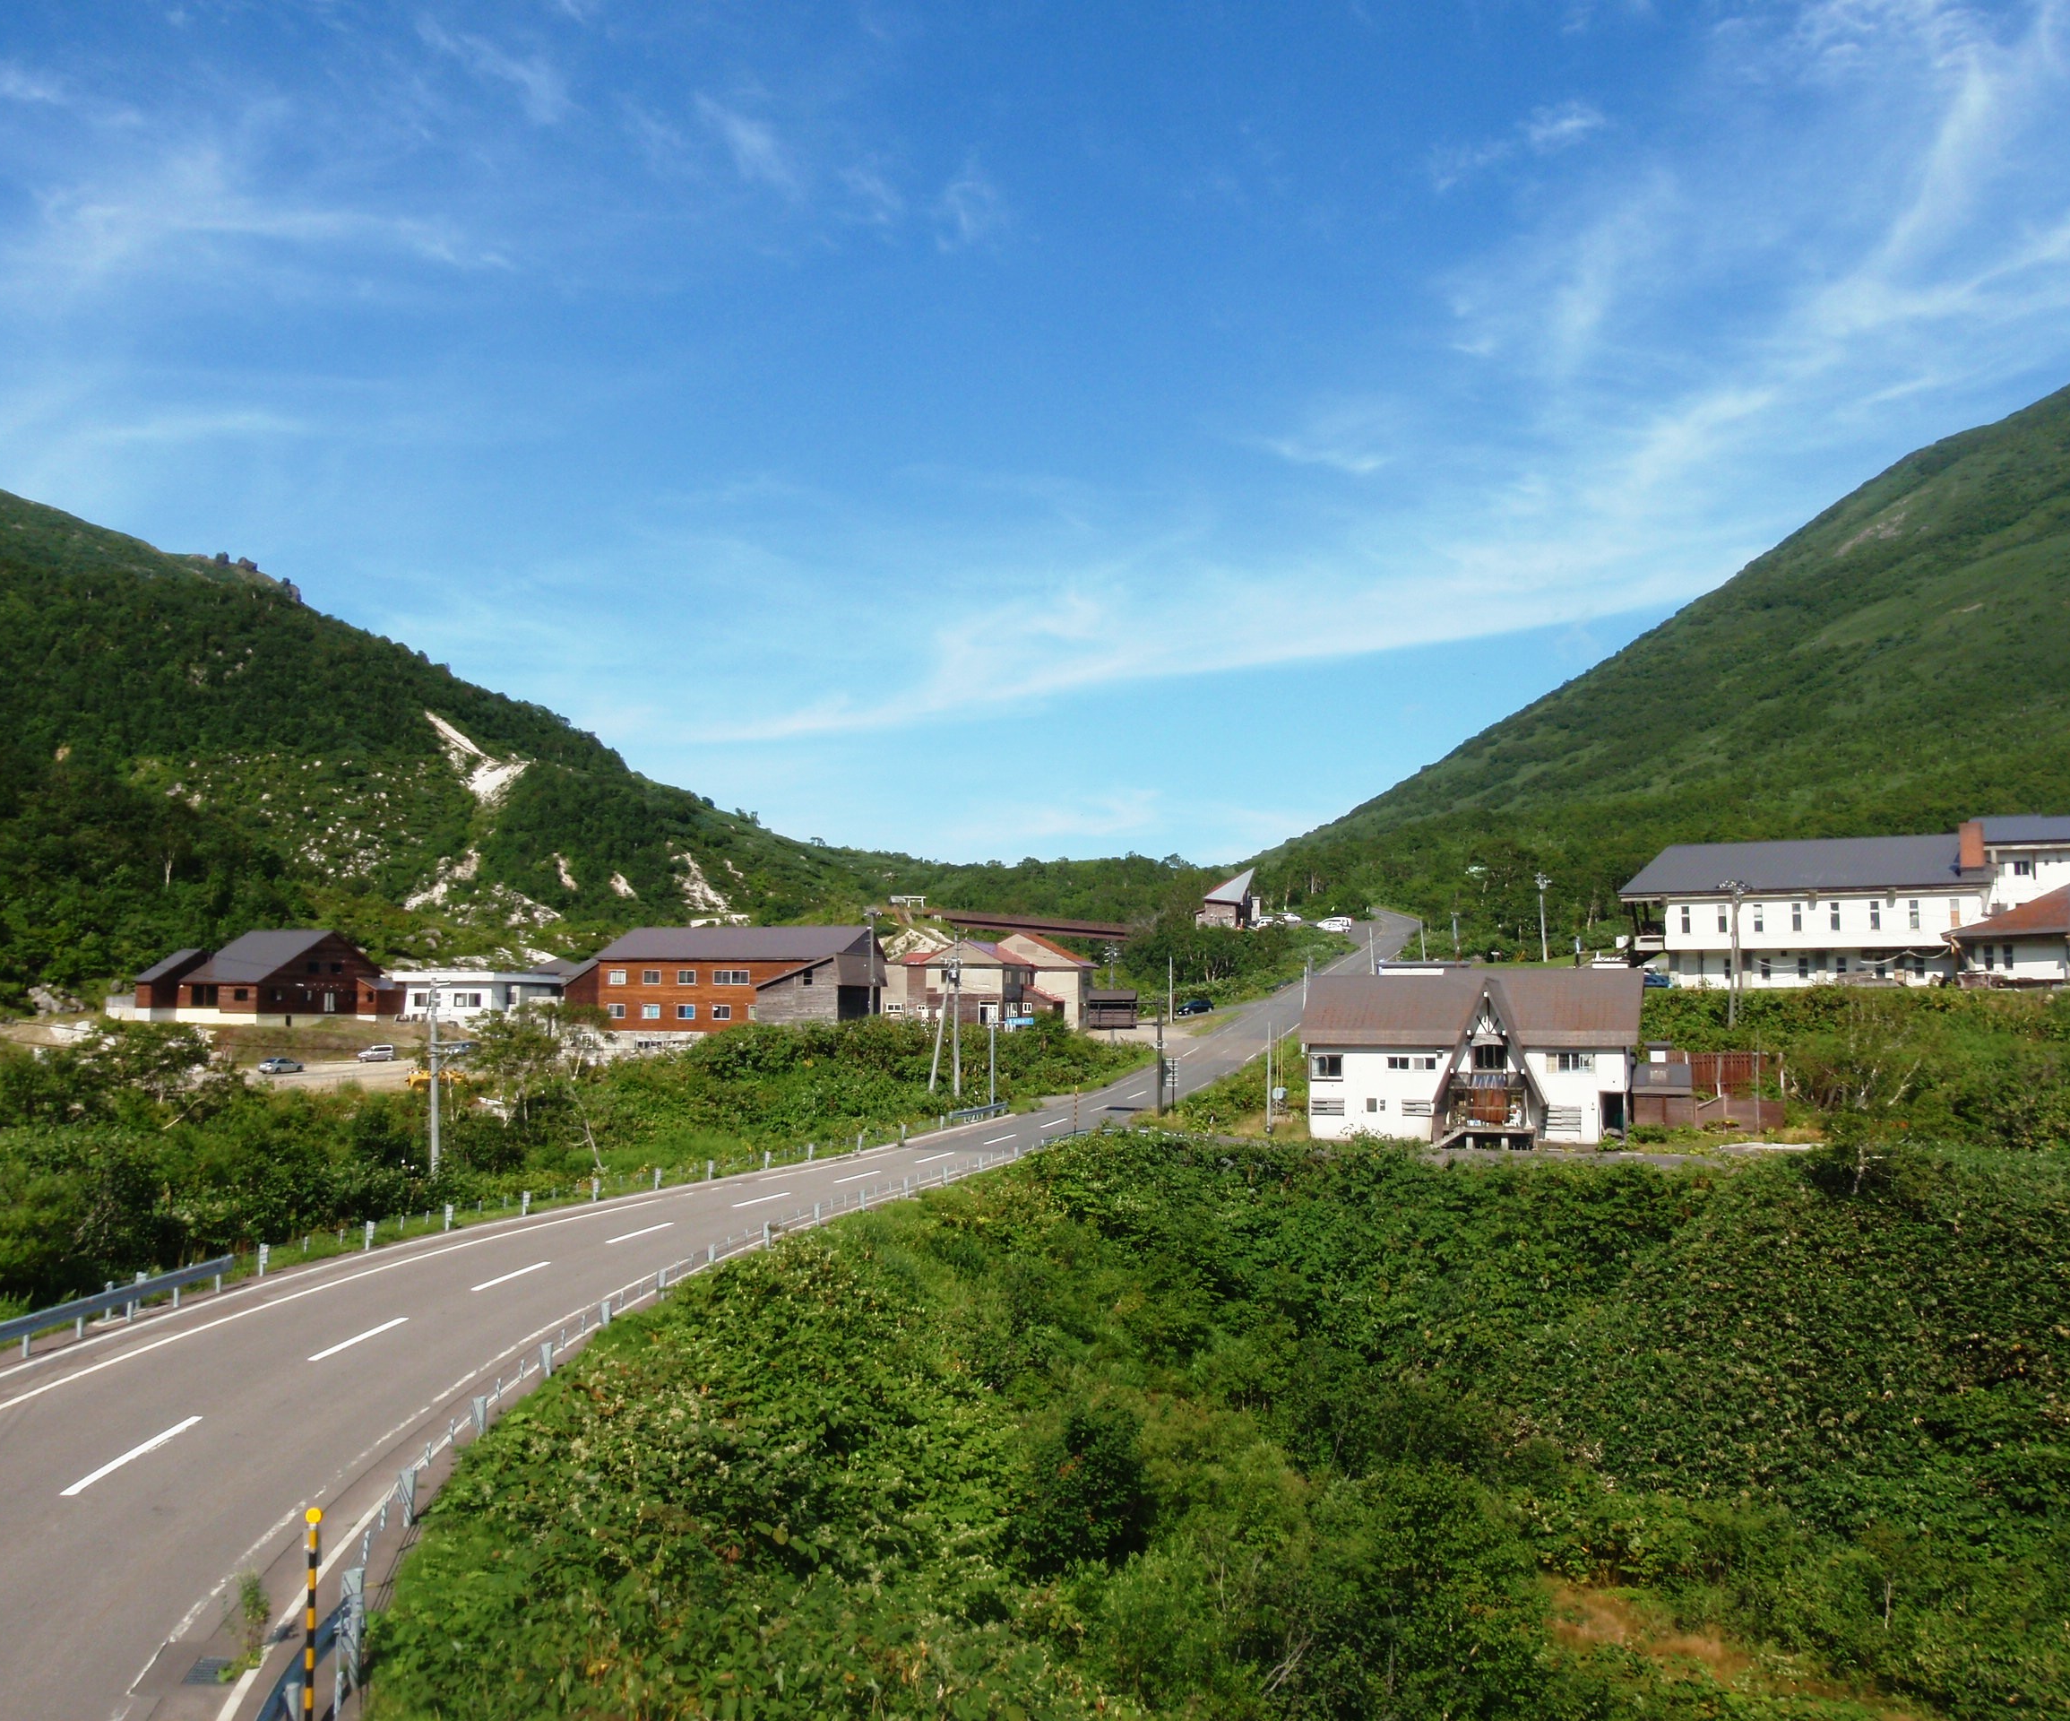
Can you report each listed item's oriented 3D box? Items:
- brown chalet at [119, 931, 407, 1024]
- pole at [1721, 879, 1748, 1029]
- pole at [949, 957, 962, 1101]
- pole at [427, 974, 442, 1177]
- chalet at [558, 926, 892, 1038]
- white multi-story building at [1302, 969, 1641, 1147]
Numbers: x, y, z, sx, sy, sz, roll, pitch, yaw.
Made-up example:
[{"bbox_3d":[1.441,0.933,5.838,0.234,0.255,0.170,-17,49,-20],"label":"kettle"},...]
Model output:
[{"bbox_3d":[-92.510,14.390,222.890,23.500,10.800,18.500,-2,-5,25],"label":"brown chalet"},{"bbox_3d":[44.830,6.180,118.860,1.700,9.980,0.600,0,-5,0],"label":"pole"},{"bbox_3d":[-4.630,10.250,109.540,0.700,8.950,0.500,0,-5,0],"label":"pole"},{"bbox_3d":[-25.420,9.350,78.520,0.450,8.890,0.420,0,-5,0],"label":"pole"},{"bbox_3d":[-30.740,12.560,189.860,26.500,10.800,17.500,-2,-5,21],"label":"chalet"},{"bbox_3d":[24.510,10.850,103.690,17.400,9.400,10.500,-2,-5,18],"label":"white multi-story building"}]

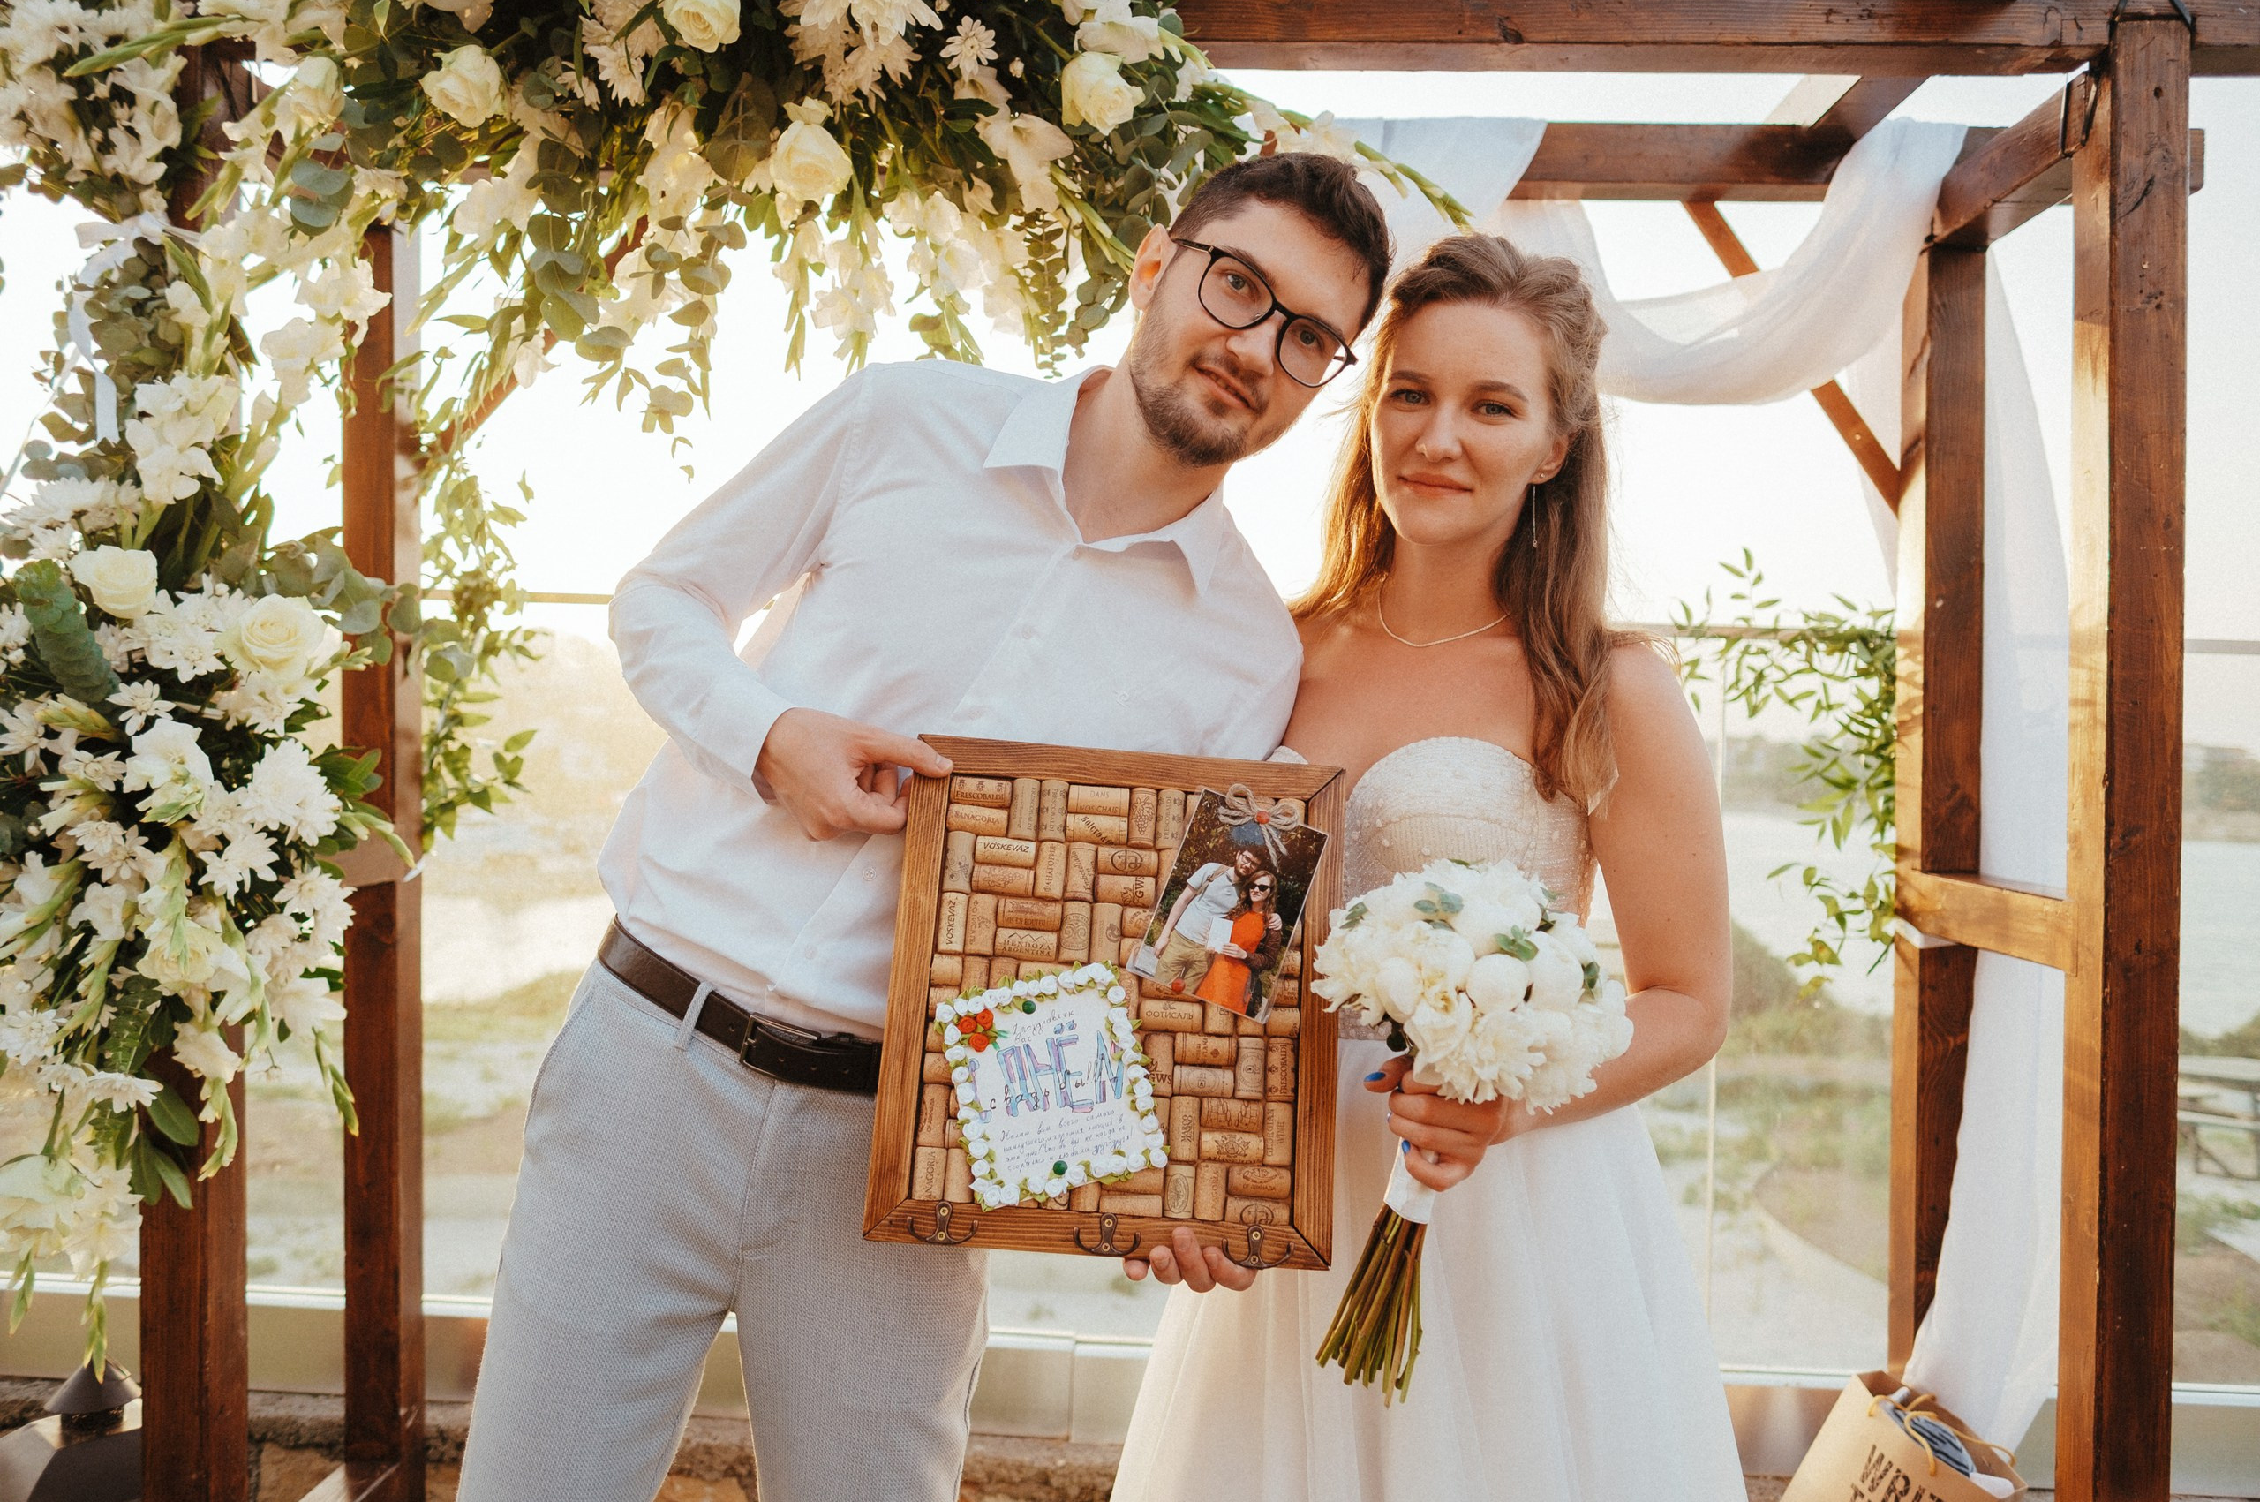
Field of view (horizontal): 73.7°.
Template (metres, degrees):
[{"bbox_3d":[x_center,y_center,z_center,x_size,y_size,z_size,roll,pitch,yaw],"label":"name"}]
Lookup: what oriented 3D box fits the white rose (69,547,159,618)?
[{"bbox_3d":[-0.985,-0.163,1.460,0.087,0.067,0.075,0,-14,-24],"label":"white rose"}]

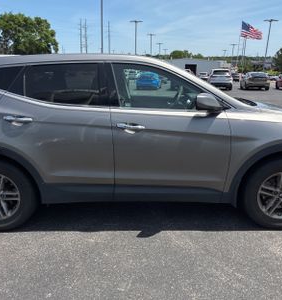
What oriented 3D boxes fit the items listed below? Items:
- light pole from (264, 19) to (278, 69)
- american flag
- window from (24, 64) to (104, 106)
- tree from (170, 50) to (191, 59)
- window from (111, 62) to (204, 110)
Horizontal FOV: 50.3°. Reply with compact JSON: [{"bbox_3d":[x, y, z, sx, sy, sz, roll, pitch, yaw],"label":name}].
[{"bbox_3d":[18.661,-14.703,44.137,2.300,8.285,0.500,7,17,23],"label":"light pole"},{"bbox_3d":[30.435,-32.625,82.218,5.700,4.900,1.000,6,16,20],"label":"american flag"},{"bbox_3d":[-0.692,-0.577,2.681,0.679,0.385,0.050,1,-6,0],"label":"window"},{"bbox_3d":[18.703,-42.703,143.779,11.000,9.353,10.000,3,16,7],"label":"tree"},{"bbox_3d":[0.156,-0.569,2.681,0.839,0.432,0.055,1,-6,0],"label":"window"}]

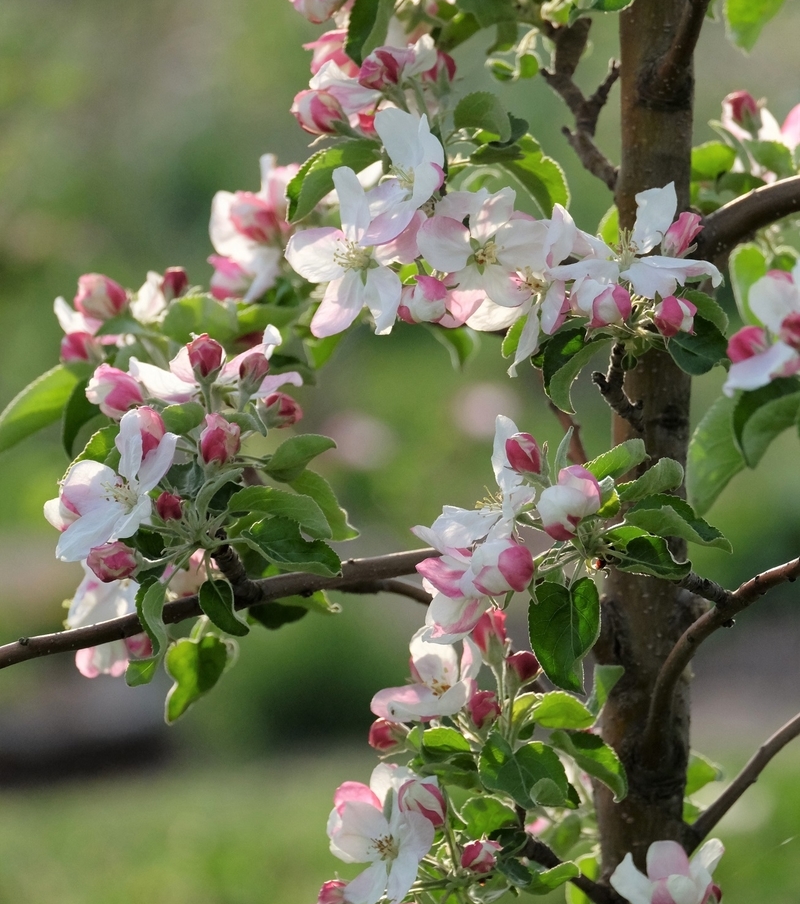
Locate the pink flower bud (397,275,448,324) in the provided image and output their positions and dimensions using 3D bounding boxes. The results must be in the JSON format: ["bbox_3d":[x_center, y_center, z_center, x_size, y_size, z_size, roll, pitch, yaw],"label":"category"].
[{"bbox_3d":[0.007,-0.046,2.190,0.015,0.013,0.013,-27,0,-24],"label":"pink flower bud"}]

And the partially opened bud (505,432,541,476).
[{"bbox_3d":[0.040,0.000,2.340,0.011,0.013,0.011,-15,6,0],"label":"partially opened bud"}]

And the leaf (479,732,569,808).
[{"bbox_3d":[0.036,0.093,2.100,0.023,0.024,0.008,-22,-29,-12],"label":"leaf"}]

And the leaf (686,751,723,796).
[{"bbox_3d":[0.095,0.101,2.270,0.017,0.015,0.012,1,5,0],"label":"leaf"}]

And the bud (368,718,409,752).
[{"bbox_3d":[-0.003,0.093,2.350,0.014,0.011,0.011,13,0,-15],"label":"bud"}]

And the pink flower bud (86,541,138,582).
[{"bbox_3d":[-0.087,0.033,2.190,0.016,0.013,0.013,0,0,-27],"label":"pink flower bud"}]

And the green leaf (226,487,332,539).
[{"bbox_3d":[-0.035,0.017,2.080,0.032,0.007,0.016,16,35,6],"label":"green leaf"}]

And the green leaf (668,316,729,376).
[{"bbox_3d":[0.100,-0.035,2.410,0.026,0.021,0.008,22,-28,12],"label":"green leaf"}]

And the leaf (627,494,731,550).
[{"bbox_3d":[0.082,0.021,2.100,0.032,0.008,0.014,20,18,6],"label":"leaf"}]

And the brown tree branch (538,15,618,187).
[{"bbox_3d":[0.056,-0.109,2.250,0.025,0.053,0.018,0,7,0],"label":"brown tree branch"}]

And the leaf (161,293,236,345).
[{"bbox_3d":[-0.060,-0.040,2.150,0.026,0.016,0.005,3,-37,-6],"label":"leaf"}]

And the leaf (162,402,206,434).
[{"bbox_3d":[-0.067,-0.010,2.200,0.013,0.010,0.012,1,5,0],"label":"leaf"}]

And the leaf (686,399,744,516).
[{"bbox_3d":[0.100,0.001,2.260,0.019,0.039,0.013,24,0,0],"label":"leaf"}]

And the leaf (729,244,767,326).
[{"bbox_3d":[0.109,-0.051,2.240,0.014,0.027,0.008,1,7,9],"label":"leaf"}]

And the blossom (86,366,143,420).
[{"bbox_3d":[-0.083,-0.018,2.100,0.018,0.013,0.013,26,0,-14],"label":"blossom"}]

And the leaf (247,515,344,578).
[{"bbox_3d":[-0.035,0.032,2.410,0.035,0.011,0.022,20,42,14],"label":"leaf"}]

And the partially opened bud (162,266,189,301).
[{"bbox_3d":[-0.076,-0.057,2.430,0.009,0.011,0.009,5,4,0],"label":"partially opened bud"}]

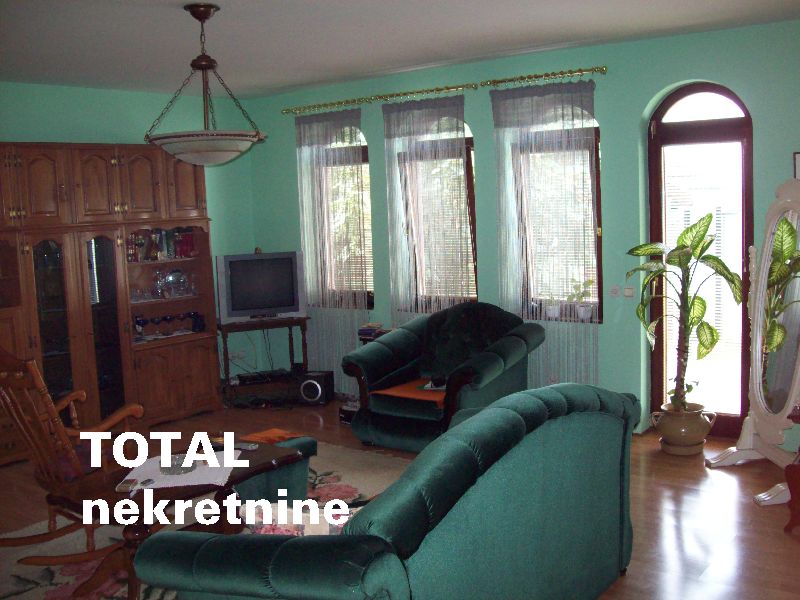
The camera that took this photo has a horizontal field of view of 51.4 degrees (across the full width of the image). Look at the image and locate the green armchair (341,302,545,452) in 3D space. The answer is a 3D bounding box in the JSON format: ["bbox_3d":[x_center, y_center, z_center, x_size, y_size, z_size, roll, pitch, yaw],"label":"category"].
[{"bbox_3d":[0.300,0.498,5.692,1.100,0.890,0.920,3,9,34],"label":"green armchair"}]

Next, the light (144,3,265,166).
[{"bbox_3d":[-0.901,-0.989,3.848,0.540,0.730,0.540,3,9,37],"label":"light"}]

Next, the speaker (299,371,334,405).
[{"bbox_3d":[-0.691,0.706,6.853,0.220,0.260,0.250,-1,8,10],"label":"speaker"}]

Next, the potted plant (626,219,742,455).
[{"bbox_3d":[1.754,0.207,5.155,0.690,1.480,0.640,3,9,37],"label":"potted plant"}]

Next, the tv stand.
[{"bbox_3d":[-1.158,0.489,7.150,0.760,0.650,0.400,-4,8,-13],"label":"tv stand"}]

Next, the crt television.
[{"bbox_3d":[-1.193,-0.126,7.115,0.700,0.565,0.460,-4,8,-13],"label":"crt television"}]

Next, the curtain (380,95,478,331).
[{"bbox_3d":[0.220,-0.321,6.319,0.760,2.360,0.100,3,9,37],"label":"curtain"}]

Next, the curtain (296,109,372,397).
[{"bbox_3d":[-0.548,-0.364,6.899,0.710,2.360,0.100,3,9,37],"label":"curtain"}]

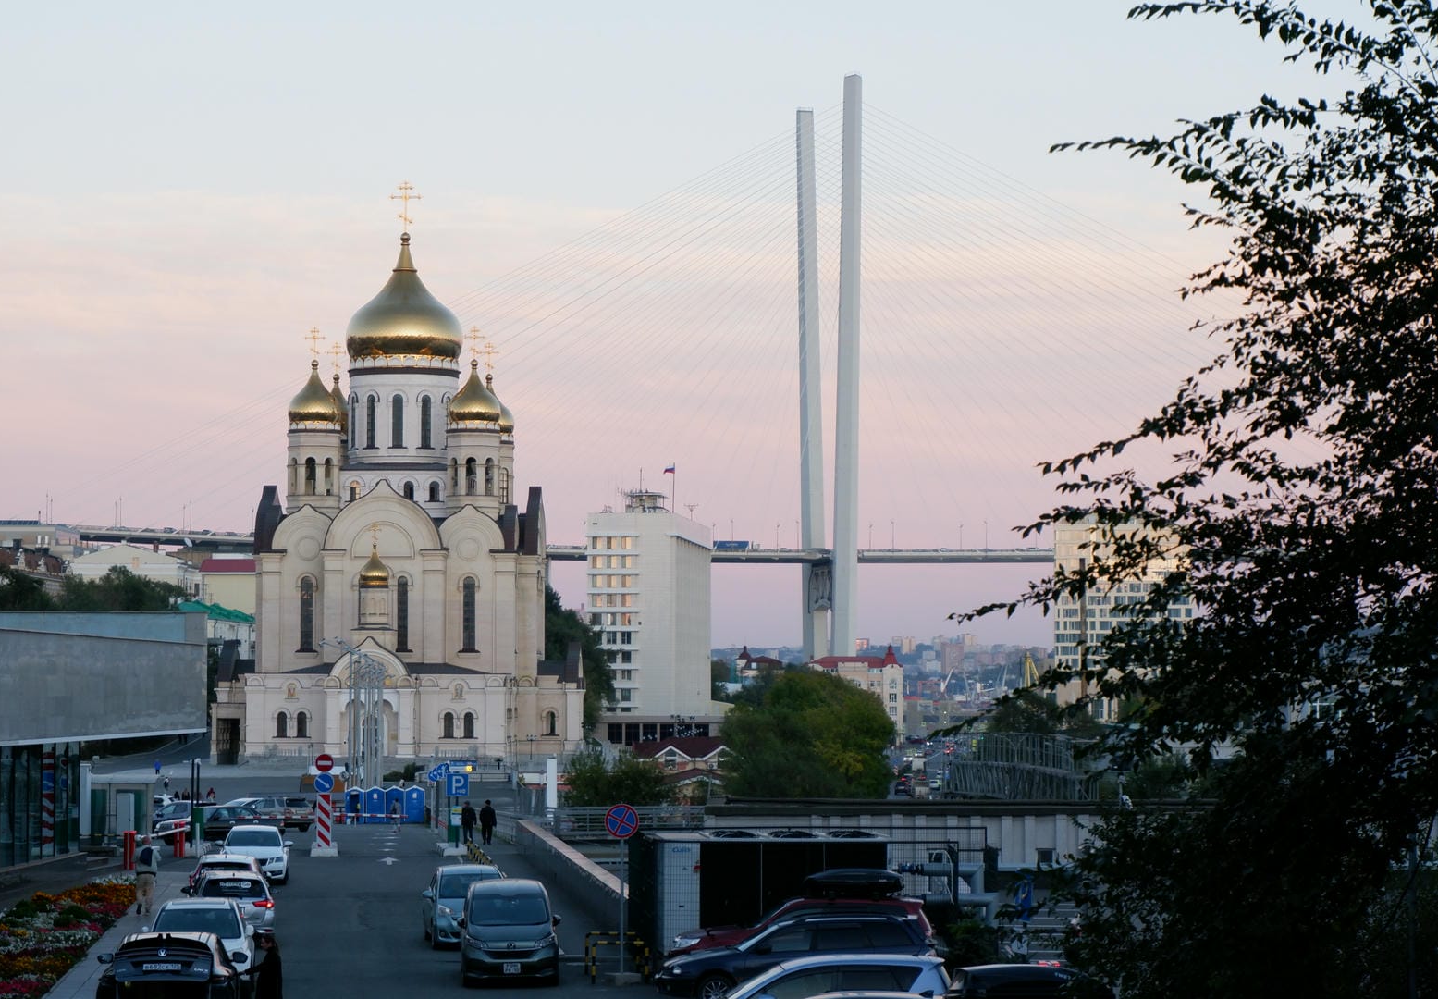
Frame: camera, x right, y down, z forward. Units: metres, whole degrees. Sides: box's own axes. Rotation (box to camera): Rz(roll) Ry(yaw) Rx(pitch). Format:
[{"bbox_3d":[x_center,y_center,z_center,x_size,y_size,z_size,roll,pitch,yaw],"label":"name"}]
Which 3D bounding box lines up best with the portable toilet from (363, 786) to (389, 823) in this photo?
[{"bbox_3d":[-19.718,17.486,183.883,1.140,2.220,1.180,0,-3,-6],"label":"portable toilet"}]

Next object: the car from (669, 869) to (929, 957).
[{"bbox_3d":[1.416,7.569,56.348,4.500,1.900,1.800,0,-3,-7],"label":"car"}]

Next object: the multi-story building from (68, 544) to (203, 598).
[{"bbox_3d":[-96.740,15.078,535.058,17.500,14.000,27.000,0,-3,-1],"label":"multi-story building"}]

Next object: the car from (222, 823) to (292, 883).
[{"bbox_3d":[-12.101,9.247,83.396,1.810,1.470,4.600,0,-3,-7],"label":"car"}]

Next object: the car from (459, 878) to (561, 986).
[{"bbox_3d":[-3.844,7.883,58.833,1.700,1.730,4.300,0,-3,-6],"label":"car"}]

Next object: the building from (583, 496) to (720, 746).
[{"bbox_3d":[-12.523,23.632,602.489,16.000,45.000,55.000,0,-3,6],"label":"building"}]

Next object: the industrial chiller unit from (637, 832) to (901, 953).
[{"bbox_3d":[0.970,7.430,60.700,4.350,2.250,2.200,0,-3,-5],"label":"industrial chiller unit"}]

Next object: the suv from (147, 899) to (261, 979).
[{"bbox_3d":[-9.128,7.698,56.240,1.820,1.530,4.500,0,-3,-7],"label":"suv"}]

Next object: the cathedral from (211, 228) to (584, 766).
[{"bbox_3d":[-36.556,-1.554,374.766,43.000,64.000,55.000,0,-3,1],"label":"cathedral"}]

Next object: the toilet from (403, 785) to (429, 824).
[{"bbox_3d":[-17.440,17.486,183.883,1.140,2.220,1.180,0,-3,-6],"label":"toilet"}]

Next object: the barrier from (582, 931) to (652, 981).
[{"bbox_3d":[-1.804,8.118,56.816,1.050,0.760,1.750,0,-3,-7],"label":"barrier"}]

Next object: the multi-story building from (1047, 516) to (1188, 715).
[{"bbox_3d":[108.861,32.669,861.590,37.000,56.000,24.000,0,-3,0],"label":"multi-story building"}]

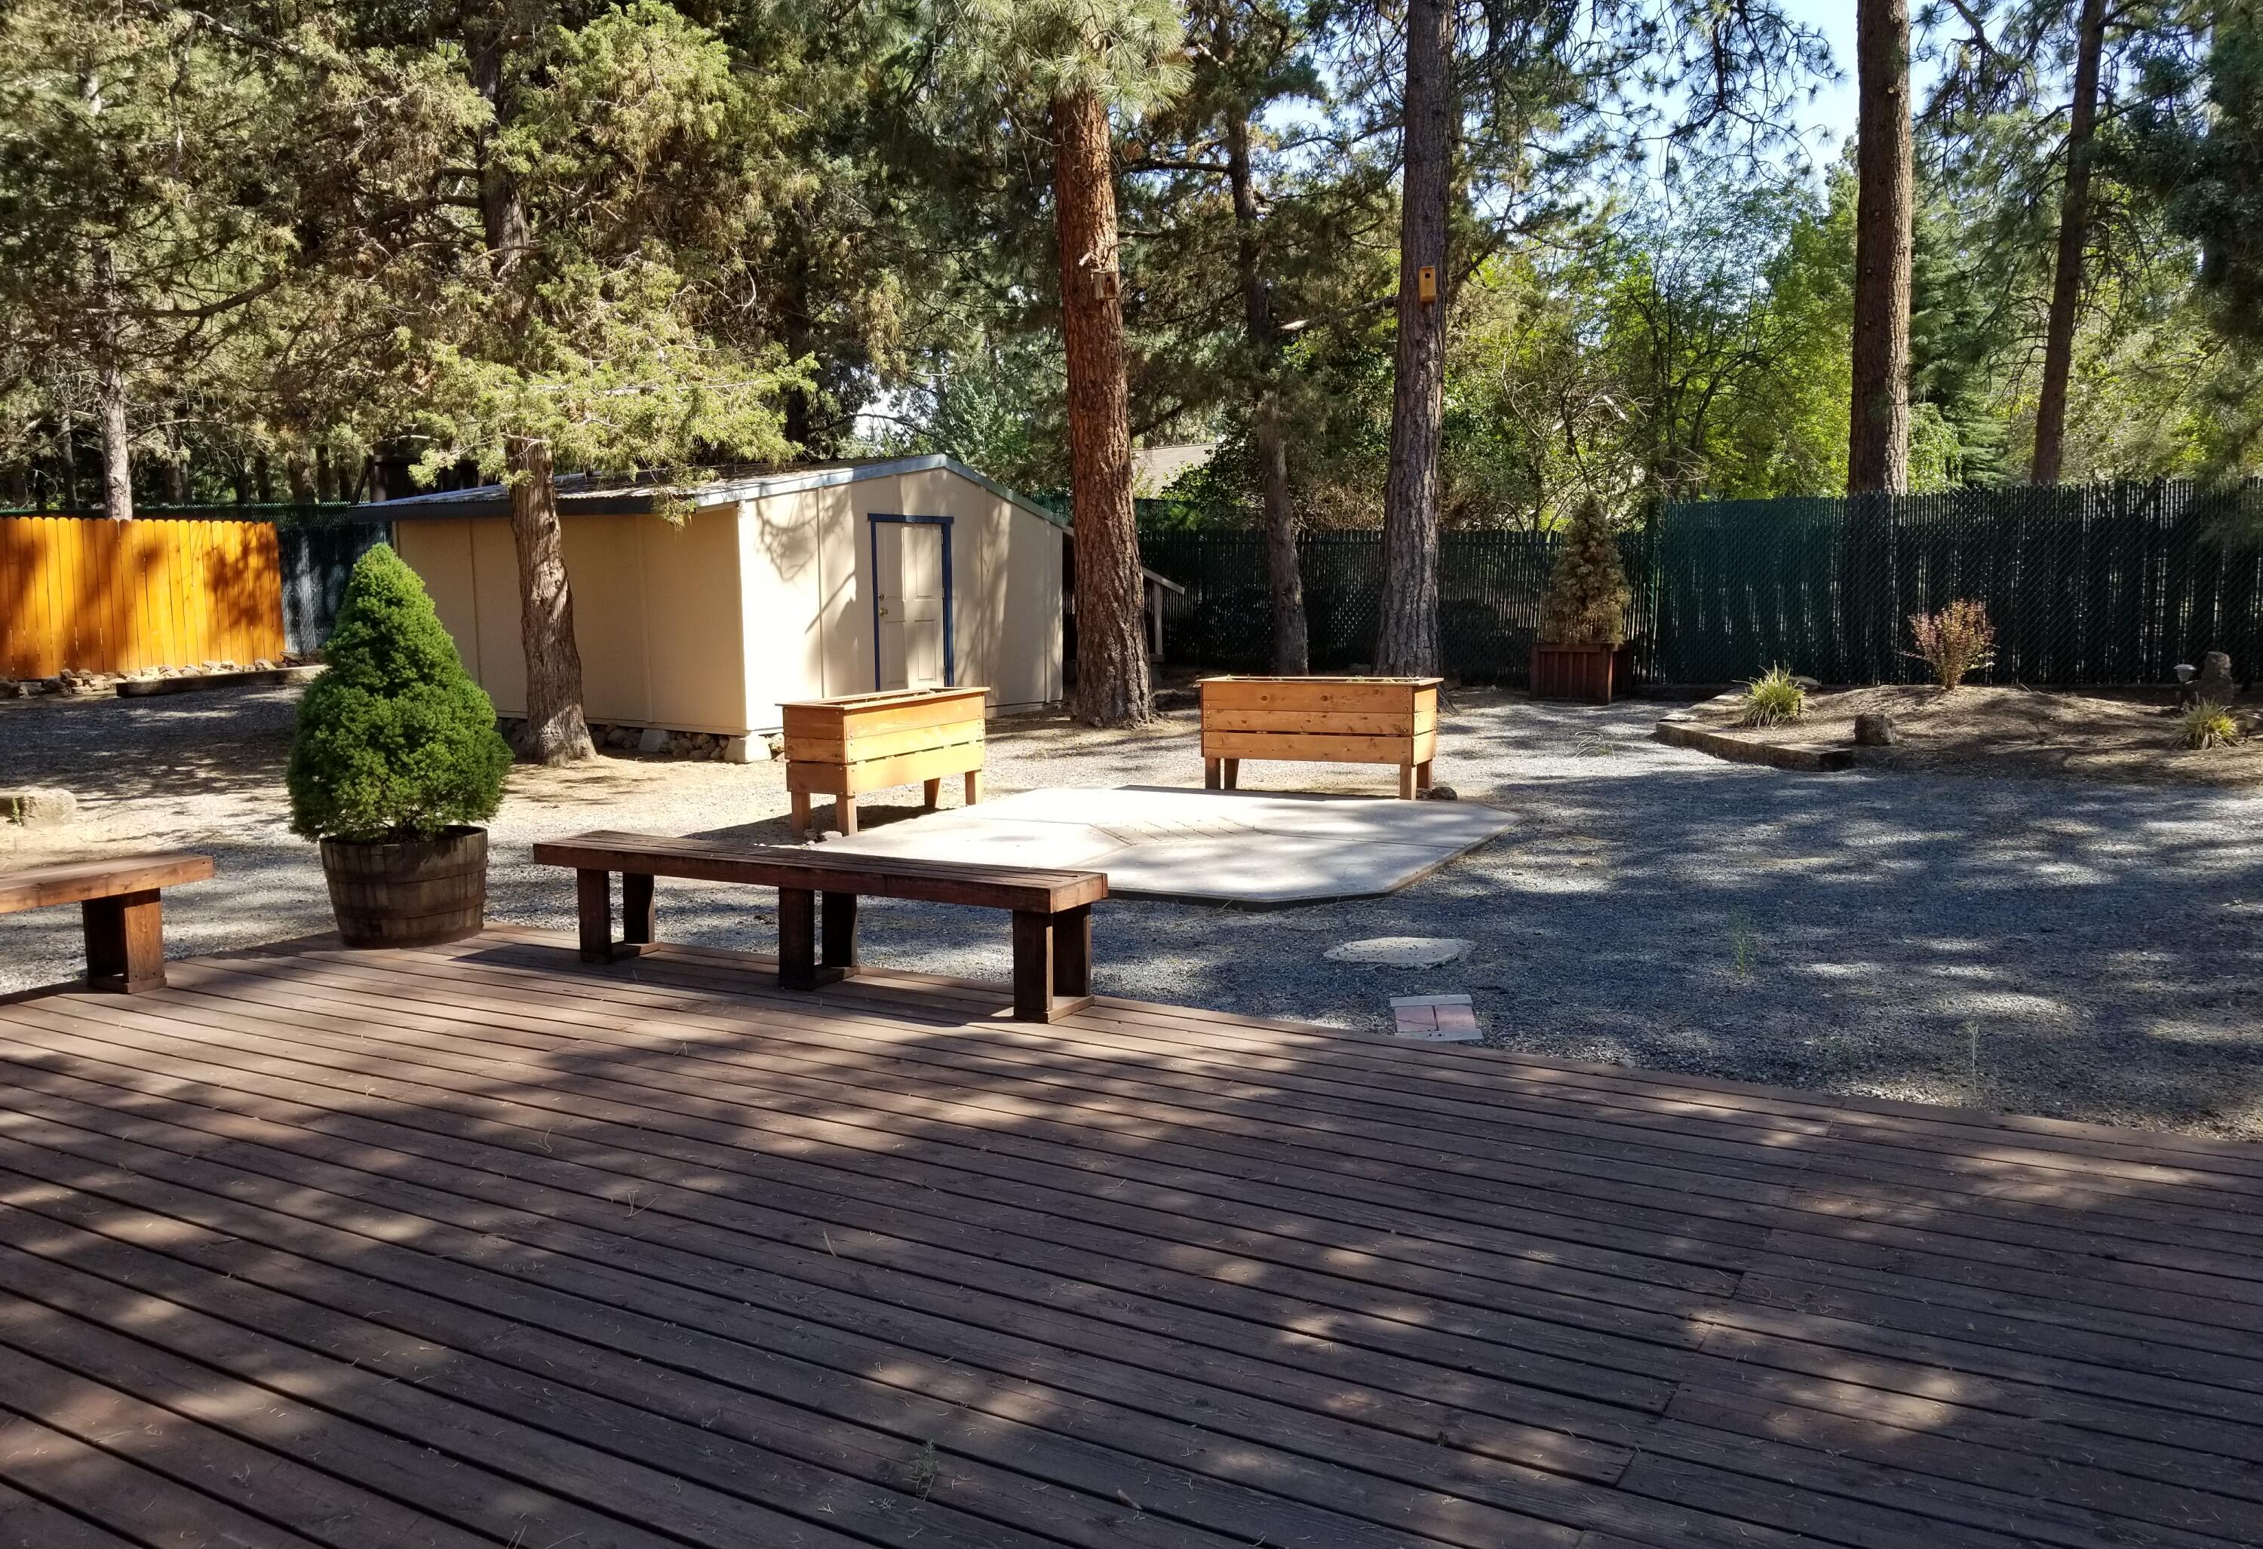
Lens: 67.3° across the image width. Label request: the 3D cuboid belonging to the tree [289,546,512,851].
[{"bbox_3d":[-3.063,-0.361,7.130,0.872,1.203,0.872,-3,8,-23],"label":"tree"}]

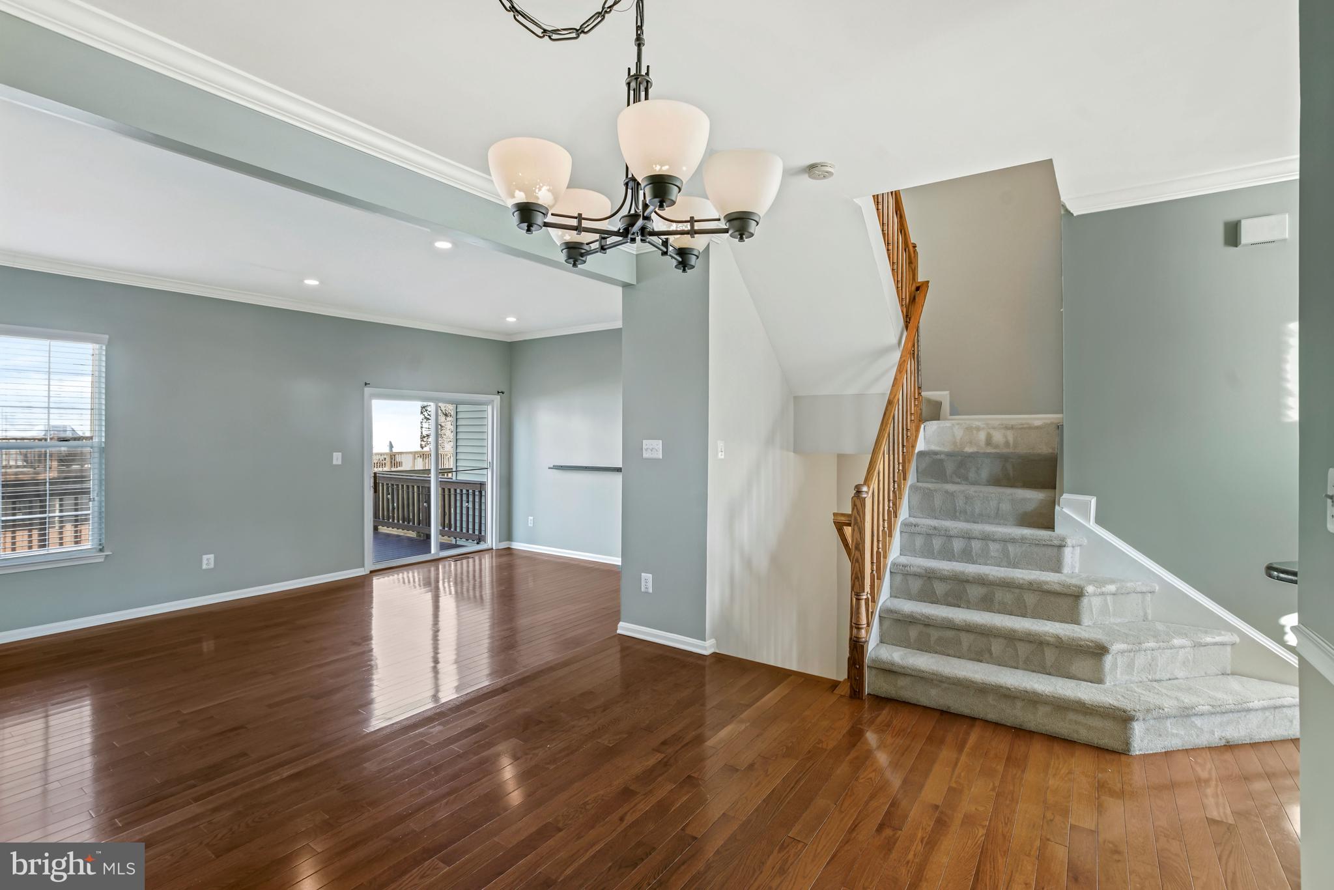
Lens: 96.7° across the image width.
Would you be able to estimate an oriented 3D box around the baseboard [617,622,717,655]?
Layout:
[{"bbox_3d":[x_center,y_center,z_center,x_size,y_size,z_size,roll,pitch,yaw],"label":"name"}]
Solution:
[{"bbox_3d":[-0.020,1.345,4.193,0.792,0.098,0.112,0,1,35],"label":"baseboard"}]

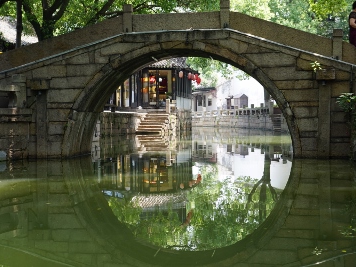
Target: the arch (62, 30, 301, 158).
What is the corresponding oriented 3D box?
[{"bbox_3d":[0.158,-0.868,16.119,5.533,2.888,1.885,0,1,9],"label":"arch"}]

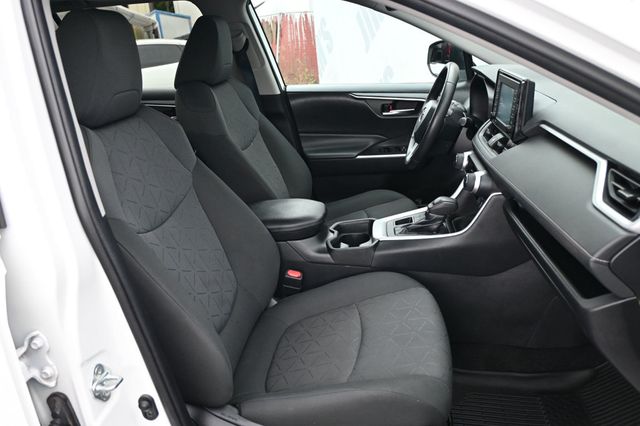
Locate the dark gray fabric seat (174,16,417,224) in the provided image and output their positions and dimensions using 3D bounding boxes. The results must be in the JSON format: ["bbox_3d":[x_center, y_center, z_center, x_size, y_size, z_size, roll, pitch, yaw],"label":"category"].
[{"bbox_3d":[-0.051,-0.193,1.834,0.820,0.990,0.540,1,21,9],"label":"dark gray fabric seat"}]

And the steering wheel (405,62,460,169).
[{"bbox_3d":[0.376,-0.320,1.719,0.100,0.370,0.370,22,23,0],"label":"steering wheel"}]

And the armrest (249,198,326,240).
[{"bbox_3d":[-0.128,0.019,1.540,0.300,0.085,0.210,1,21,9],"label":"armrest"}]

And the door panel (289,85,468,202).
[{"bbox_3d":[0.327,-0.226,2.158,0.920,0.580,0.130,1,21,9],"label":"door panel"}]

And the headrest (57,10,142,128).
[{"bbox_3d":[-0.490,-0.303,1.090,0.125,0.225,0.260,6,22,6],"label":"headrest"}]

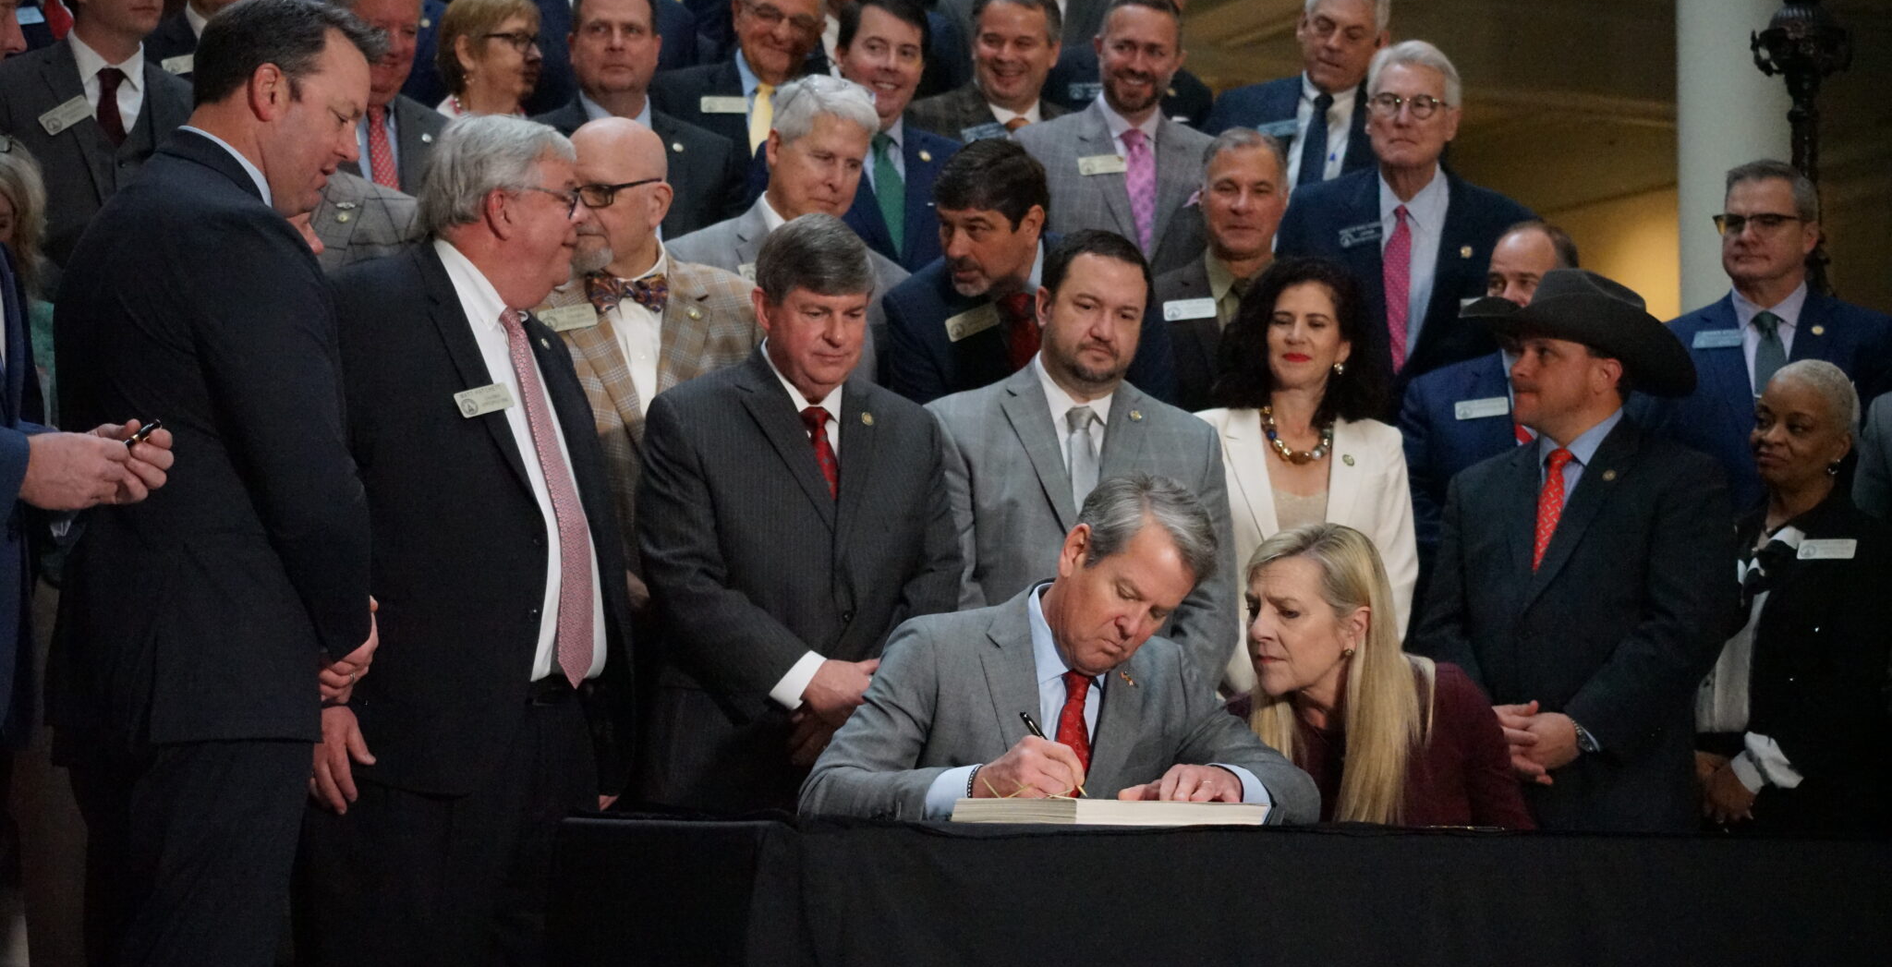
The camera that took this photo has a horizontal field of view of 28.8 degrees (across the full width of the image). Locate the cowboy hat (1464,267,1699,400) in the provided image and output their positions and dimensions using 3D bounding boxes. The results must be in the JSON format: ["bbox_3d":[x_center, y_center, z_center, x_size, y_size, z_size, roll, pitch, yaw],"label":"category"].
[{"bbox_3d":[1.021,-0.237,5.900,0.380,0.155,0.320,15,-12,-33],"label":"cowboy hat"}]

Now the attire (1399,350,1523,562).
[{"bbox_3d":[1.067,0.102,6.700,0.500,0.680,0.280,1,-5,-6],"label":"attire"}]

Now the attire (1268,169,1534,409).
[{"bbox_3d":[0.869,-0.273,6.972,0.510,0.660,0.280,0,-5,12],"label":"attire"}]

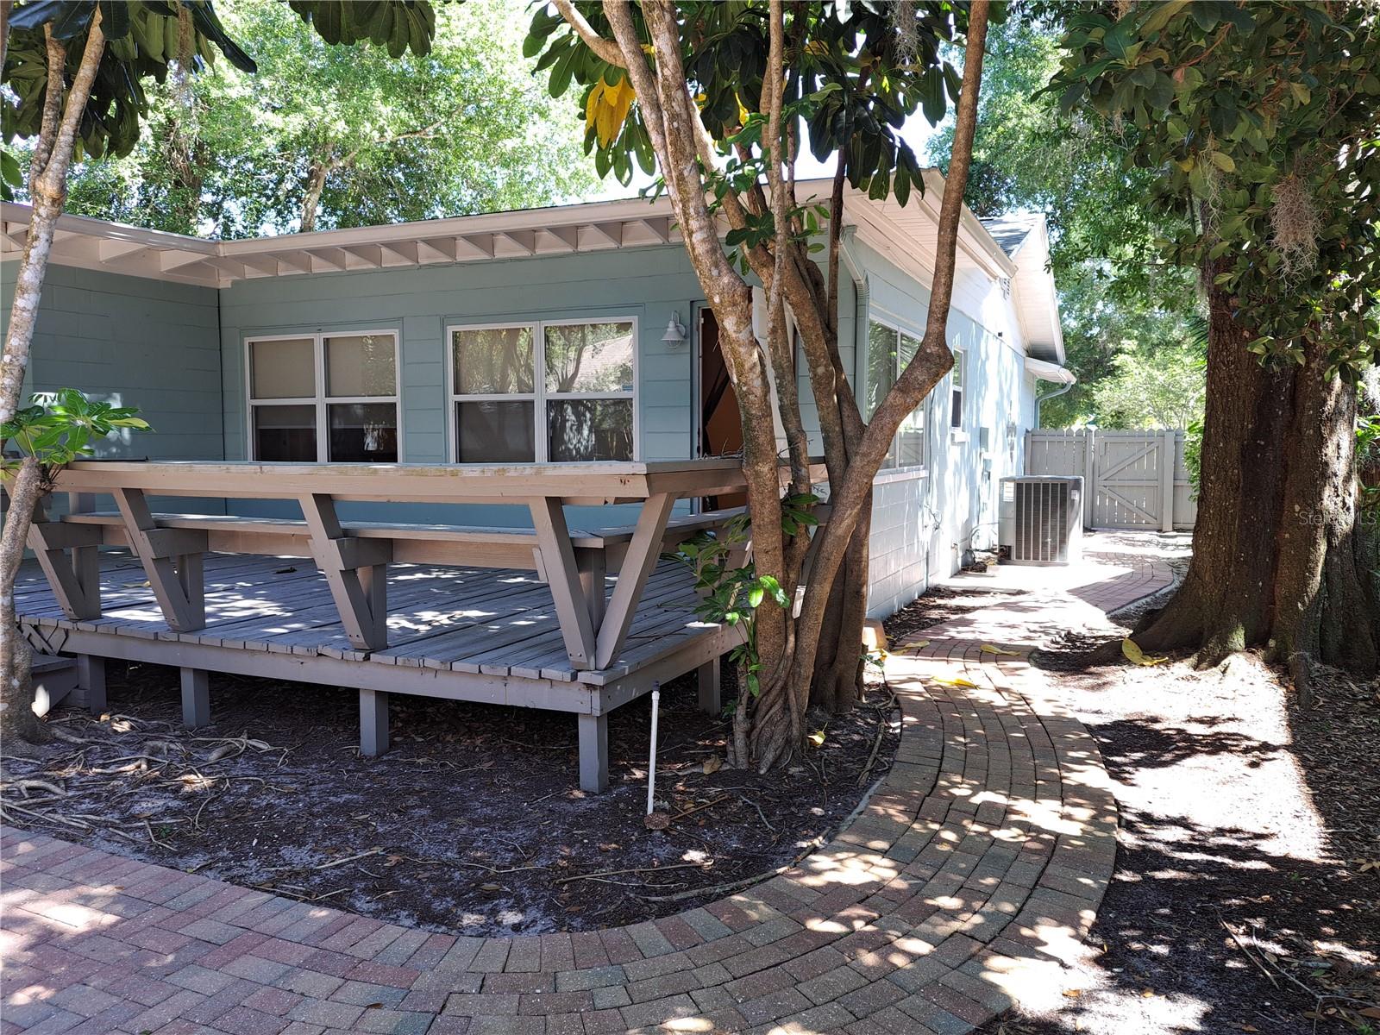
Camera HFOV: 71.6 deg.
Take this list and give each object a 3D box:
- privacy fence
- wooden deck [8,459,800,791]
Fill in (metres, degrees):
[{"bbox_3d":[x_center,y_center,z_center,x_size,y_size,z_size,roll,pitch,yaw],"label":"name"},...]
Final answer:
[{"bbox_3d":[7.248,-0.647,16.490,2.850,1.750,0.140,2,5,26],"label":"privacy fence"},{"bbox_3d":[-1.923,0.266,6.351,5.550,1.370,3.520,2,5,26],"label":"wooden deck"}]

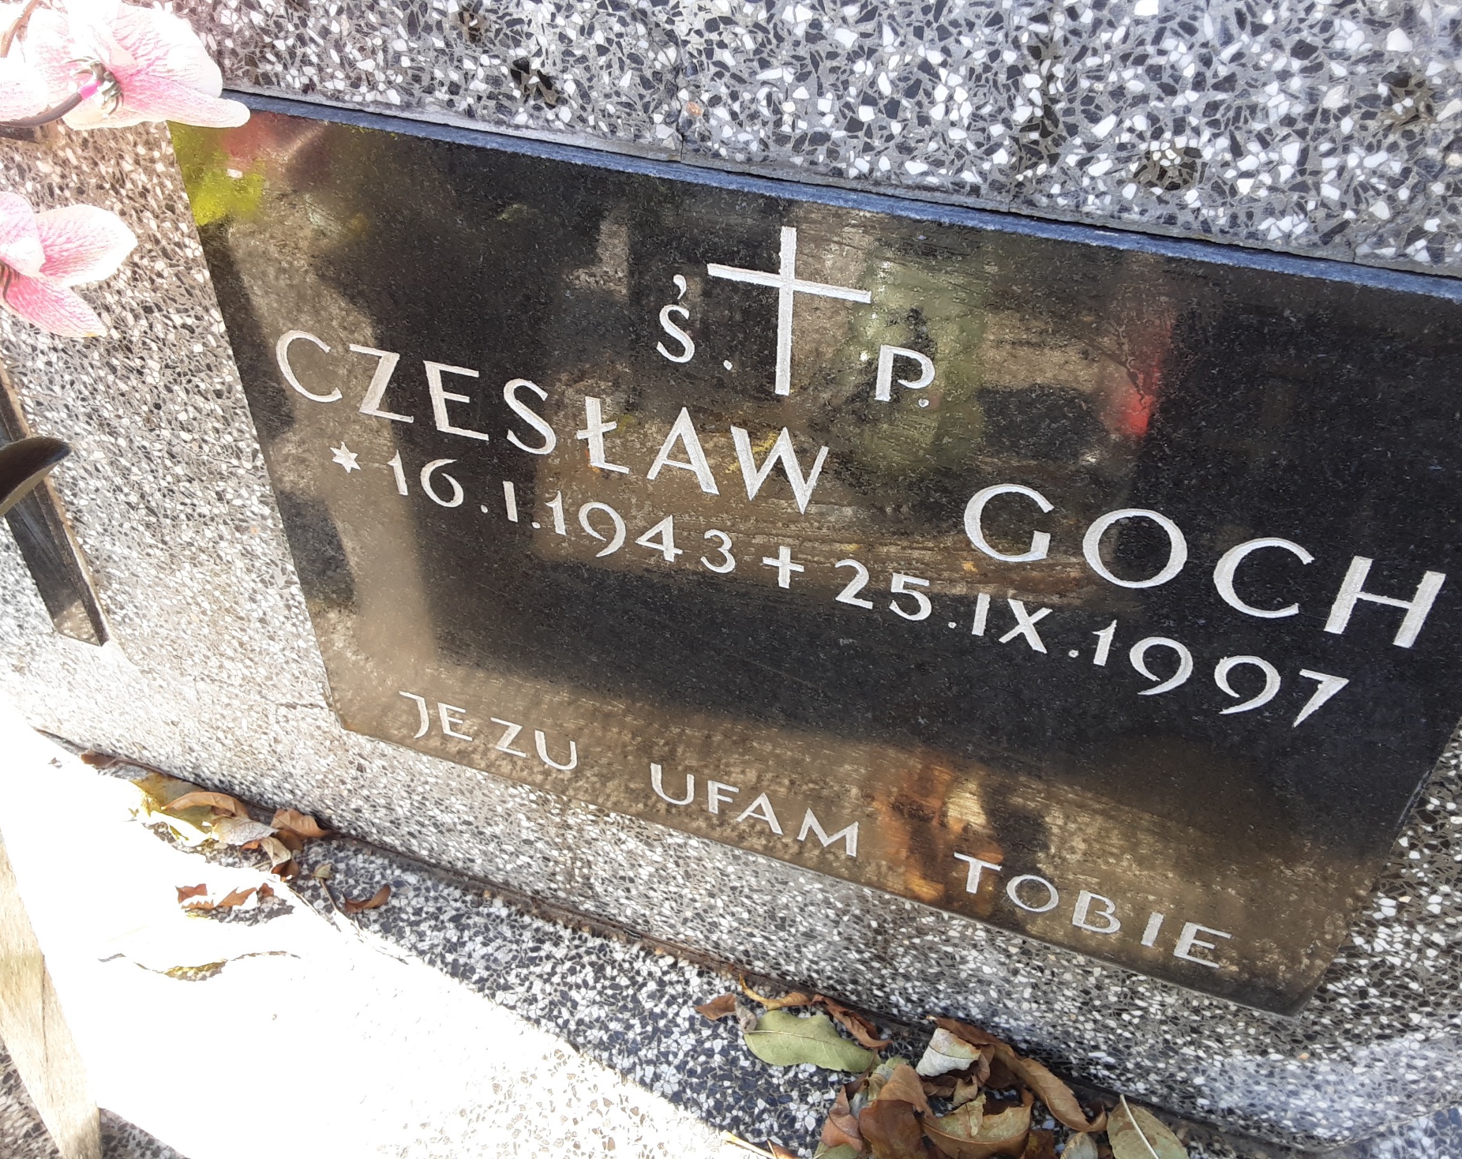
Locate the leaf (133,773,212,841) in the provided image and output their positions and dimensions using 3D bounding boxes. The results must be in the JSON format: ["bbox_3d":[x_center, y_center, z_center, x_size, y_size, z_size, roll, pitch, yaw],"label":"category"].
[{"bbox_3d":[-0.408,0.163,0.914,0.076,0.014,0.032,24,48,24],"label":"leaf"}]

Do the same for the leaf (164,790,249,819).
[{"bbox_3d":[-0.434,0.186,1.036,0.071,0.017,0.018,5,40,5],"label":"leaf"}]

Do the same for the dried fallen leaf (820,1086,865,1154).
[{"bbox_3d":[0.067,0.316,0.733,0.024,0.019,0.035,2,43,3],"label":"dried fallen leaf"}]

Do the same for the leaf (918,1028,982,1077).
[{"bbox_3d":[0.132,0.285,0.749,0.032,0.016,0.024,16,45,18],"label":"leaf"}]

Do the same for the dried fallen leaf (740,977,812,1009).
[{"bbox_3d":[0.033,0.301,0.910,0.055,0.013,0.015,11,41,13],"label":"dried fallen leaf"}]

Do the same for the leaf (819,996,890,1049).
[{"bbox_3d":[0.088,0.316,0.890,0.060,0.015,0.017,24,45,26],"label":"leaf"}]

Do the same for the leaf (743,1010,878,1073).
[{"bbox_3d":[0.056,0.325,0.881,0.096,0.012,0.042,5,40,6],"label":"leaf"}]

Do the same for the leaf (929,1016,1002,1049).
[{"bbox_3d":[0.140,0.278,0.759,0.045,0.015,0.012,18,45,19],"label":"leaf"}]

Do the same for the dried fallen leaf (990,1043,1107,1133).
[{"bbox_3d":[0.190,0.304,0.747,0.073,0.022,0.020,29,50,28],"label":"dried fallen leaf"}]

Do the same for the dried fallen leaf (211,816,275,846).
[{"bbox_3d":[-0.397,0.205,1.017,0.051,0.013,0.021,8,41,10],"label":"dried fallen leaf"}]

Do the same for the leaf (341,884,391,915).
[{"bbox_3d":[-0.250,0.218,0.857,0.036,0.011,0.014,-6,43,-6],"label":"leaf"}]

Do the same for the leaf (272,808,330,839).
[{"bbox_3d":[-0.352,0.200,1.024,0.047,0.018,0.018,12,41,13],"label":"leaf"}]

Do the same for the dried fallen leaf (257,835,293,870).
[{"bbox_3d":[-0.319,0.192,0.877,0.018,0.013,0.026,-26,48,-25],"label":"dried fallen leaf"}]

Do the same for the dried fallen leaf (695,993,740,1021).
[{"bbox_3d":[-0.010,0.308,0.902,0.033,0.011,0.017,-8,41,-10],"label":"dried fallen leaf"}]

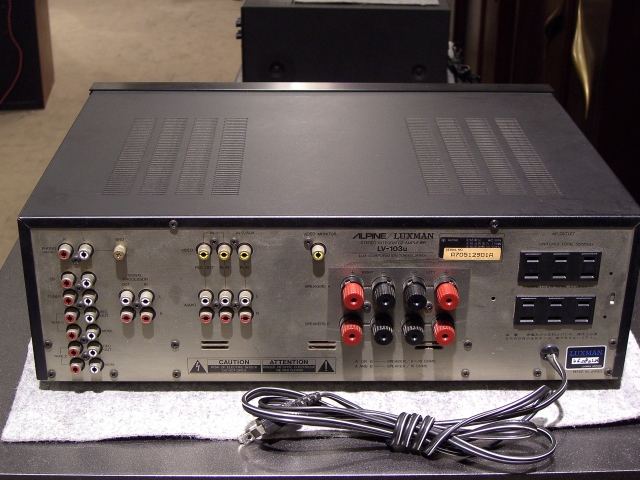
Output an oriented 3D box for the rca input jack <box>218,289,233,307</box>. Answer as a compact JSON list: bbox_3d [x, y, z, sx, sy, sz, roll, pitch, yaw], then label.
[{"bbox_3d":[-0.067,0.042,0.748,0.010,0.010,0.009,0,25,-1],"label":"rca input jack"}]

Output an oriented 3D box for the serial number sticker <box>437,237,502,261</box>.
[{"bbox_3d":[0.106,0.006,0.738,0.044,0.018,0.001,0,25,-2],"label":"serial number sticker"}]

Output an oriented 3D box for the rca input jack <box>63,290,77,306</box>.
[{"bbox_3d":[-0.178,0.042,0.749,0.010,0.010,0.009,0,25,-2],"label":"rca input jack"}]

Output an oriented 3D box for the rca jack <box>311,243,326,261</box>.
[{"bbox_3d":[-0.001,0.009,0.732,0.009,0.009,0.009,0,25,-2],"label":"rca jack"}]

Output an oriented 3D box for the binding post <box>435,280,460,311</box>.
[{"bbox_3d":[0.090,0.038,0.742,0.016,0.016,0.022,0,25,-1],"label":"binding post"}]

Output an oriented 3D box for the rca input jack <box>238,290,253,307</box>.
[{"bbox_3d":[-0.053,0.042,0.753,0.010,0.010,0.009,0,25,-2],"label":"rca input jack"}]

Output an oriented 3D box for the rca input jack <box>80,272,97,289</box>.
[{"bbox_3d":[-0.163,0.029,0.740,0.010,0.010,0.009,0,25,-1],"label":"rca input jack"}]

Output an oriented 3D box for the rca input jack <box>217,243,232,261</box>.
[{"bbox_3d":[-0.066,0.009,0.732,0.010,0.010,0.009,0,25,-1],"label":"rca input jack"}]

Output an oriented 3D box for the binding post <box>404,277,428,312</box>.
[{"bbox_3d":[0.068,0.039,0.741,0.016,0.016,0.022,0,25,-1],"label":"binding post"}]

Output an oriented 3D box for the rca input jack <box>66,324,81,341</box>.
[{"bbox_3d":[-0.177,0.068,0.758,0.010,0.010,0.009,0,25,-1],"label":"rca input jack"}]

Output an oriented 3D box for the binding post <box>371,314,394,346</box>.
[{"bbox_3d":[0.045,0.065,0.760,0.015,0.015,0.021,0,25,-2],"label":"binding post"}]

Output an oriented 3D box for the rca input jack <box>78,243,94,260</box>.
[{"bbox_3d":[-0.162,0.009,0.727,0.009,0.009,0.009,0,25,-2],"label":"rca input jack"}]

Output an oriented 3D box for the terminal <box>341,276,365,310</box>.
[{"bbox_3d":[0.024,0.039,0.747,0.015,0.015,0.021,0,25,-2],"label":"terminal"}]

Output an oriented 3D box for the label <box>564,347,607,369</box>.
[{"bbox_3d":[0.197,0.087,0.779,0.028,0.019,0.001,0,25,-2],"label":"label"}]

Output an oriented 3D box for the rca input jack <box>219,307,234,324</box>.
[{"bbox_3d":[-0.067,0.054,0.758,0.010,0.010,0.009,0,25,-2],"label":"rca input jack"}]

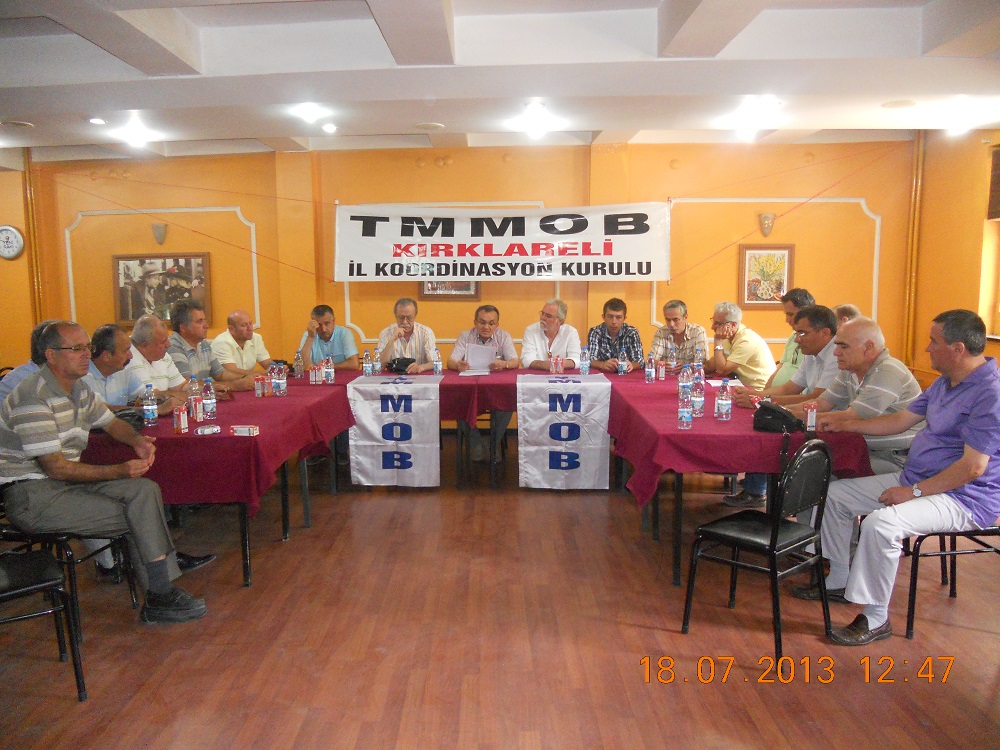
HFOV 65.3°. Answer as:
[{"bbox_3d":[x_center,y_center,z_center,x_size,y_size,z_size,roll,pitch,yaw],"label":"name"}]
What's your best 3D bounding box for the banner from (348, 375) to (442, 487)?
[{"bbox_3d":[-0.771,0.412,5.916,0.677,0.758,0.505,0,7,1],"label":"banner"}]

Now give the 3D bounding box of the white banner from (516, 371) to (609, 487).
[{"bbox_3d":[0.471,0.409,5.917,0.677,0.773,0.505,0,7,1],"label":"white banner"}]

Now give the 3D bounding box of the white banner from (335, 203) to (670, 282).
[{"bbox_3d":[0.017,-1.178,6.959,3.000,0.690,0.050,-1,7,1],"label":"white banner"}]

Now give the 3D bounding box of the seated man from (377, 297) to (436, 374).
[{"bbox_3d":[-0.798,0.030,6.652,0.556,1.364,0.788,-1,7,-2],"label":"seated man"}]

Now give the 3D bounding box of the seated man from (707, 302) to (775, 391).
[{"bbox_3d":[1.819,0.128,5.802,0.828,1.333,0.556,-2,7,-9],"label":"seated man"}]

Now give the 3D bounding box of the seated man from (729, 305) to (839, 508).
[{"bbox_3d":[1.881,0.270,4.598,0.858,1.353,0.556,-3,8,-17],"label":"seated man"}]

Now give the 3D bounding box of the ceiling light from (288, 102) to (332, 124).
[{"bbox_3d":[-1.321,-1.824,5.467,0.283,0.131,0.283,-1,7,0],"label":"ceiling light"}]

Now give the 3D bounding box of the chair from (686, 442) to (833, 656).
[{"bbox_3d":[1.058,0.655,3.174,0.450,0.870,0.480,-7,10,-44],"label":"chair"}]

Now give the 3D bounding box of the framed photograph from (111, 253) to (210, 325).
[{"bbox_3d":[-3.316,-0.835,7.648,0.949,0.722,0.040,0,7,3],"label":"framed photograph"}]

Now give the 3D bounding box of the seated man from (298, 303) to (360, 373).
[{"bbox_3d":[-1.395,0.068,6.499,0.540,1.280,0.740,-1,7,-4],"label":"seated man"}]

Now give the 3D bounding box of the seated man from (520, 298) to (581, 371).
[{"bbox_3d":[0.415,0.038,6.469,0.530,1.310,0.740,-1,7,1],"label":"seated man"}]

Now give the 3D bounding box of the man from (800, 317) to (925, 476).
[{"bbox_3d":[1.935,0.331,4.154,0.780,1.260,0.530,-1,7,1],"label":"man"}]

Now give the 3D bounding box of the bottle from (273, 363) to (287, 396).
[{"bbox_3d":[-1.440,0.029,5.114,0.065,0.210,0.065,-1,7,1],"label":"bottle"}]

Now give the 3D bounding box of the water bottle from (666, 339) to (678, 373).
[{"bbox_3d":[1.335,-0.112,6.039,0.065,0.210,0.065,-1,7,1],"label":"water bottle"}]

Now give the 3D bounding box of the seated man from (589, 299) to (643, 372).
[{"bbox_3d":[0.970,0.026,6.623,0.556,1.343,0.788,0,7,3],"label":"seated man"}]

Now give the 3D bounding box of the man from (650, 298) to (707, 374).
[{"bbox_3d":[1.475,0.039,6.419,0.530,1.300,0.740,0,7,6],"label":"man"}]

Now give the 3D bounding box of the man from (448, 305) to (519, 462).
[{"bbox_3d":[-0.120,0.058,6.476,0.560,1.280,0.750,-1,7,1],"label":"man"}]

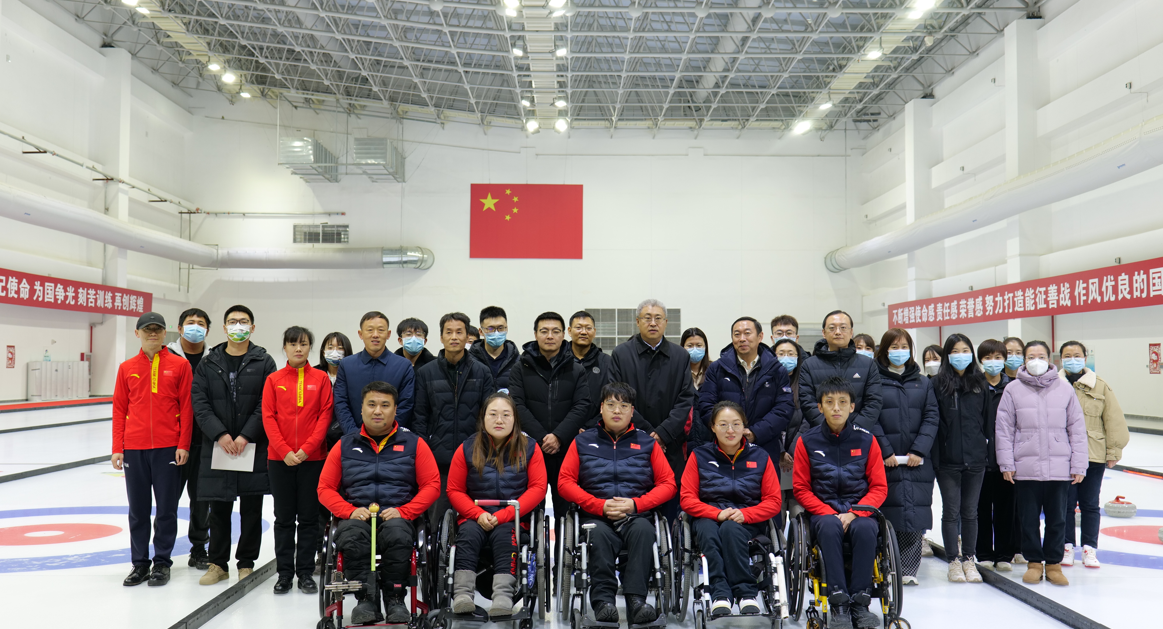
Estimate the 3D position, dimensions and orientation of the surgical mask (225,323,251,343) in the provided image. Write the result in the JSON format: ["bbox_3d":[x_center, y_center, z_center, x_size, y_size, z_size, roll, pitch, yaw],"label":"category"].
[{"bbox_3d":[-2.261,0.123,7.461,0.155,0.126,0.085,1,-2,-13],"label":"surgical mask"}]

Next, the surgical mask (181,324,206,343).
[{"bbox_3d":[-2.719,0.138,7.941,0.160,0.134,0.085,1,-2,-15],"label":"surgical mask"}]

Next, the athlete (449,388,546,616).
[{"bbox_3d":[-0.459,0.998,6.142,0.560,1.136,0.740,0,-3,0],"label":"athlete"}]

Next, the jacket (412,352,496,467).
[{"bbox_3d":[-0.820,0.600,7.261,0.545,0.732,0.330,0,-2,-4],"label":"jacket"}]

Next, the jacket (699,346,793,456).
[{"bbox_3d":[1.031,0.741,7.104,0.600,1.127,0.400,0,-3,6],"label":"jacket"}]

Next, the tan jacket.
[{"bbox_3d":[3.646,0.731,8.227,0.640,0.695,0.330,0,-2,10],"label":"tan jacket"}]

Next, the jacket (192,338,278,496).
[{"bbox_3d":[-2.317,0.709,7.557,0.550,1.047,0.340,1,-2,-11],"label":"jacket"}]

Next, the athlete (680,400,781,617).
[{"bbox_3d":[0.801,1.009,6.082,0.560,1.084,0.730,0,-3,1],"label":"athlete"}]

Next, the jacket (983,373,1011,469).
[{"bbox_3d":[2.912,0.744,7.955,0.500,0.695,0.320,0,-3,8],"label":"jacket"}]

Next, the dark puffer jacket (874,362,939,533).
[{"bbox_3d":[2.126,0.872,7.419,0.450,1.123,0.360,0,-3,10],"label":"dark puffer jacket"}]

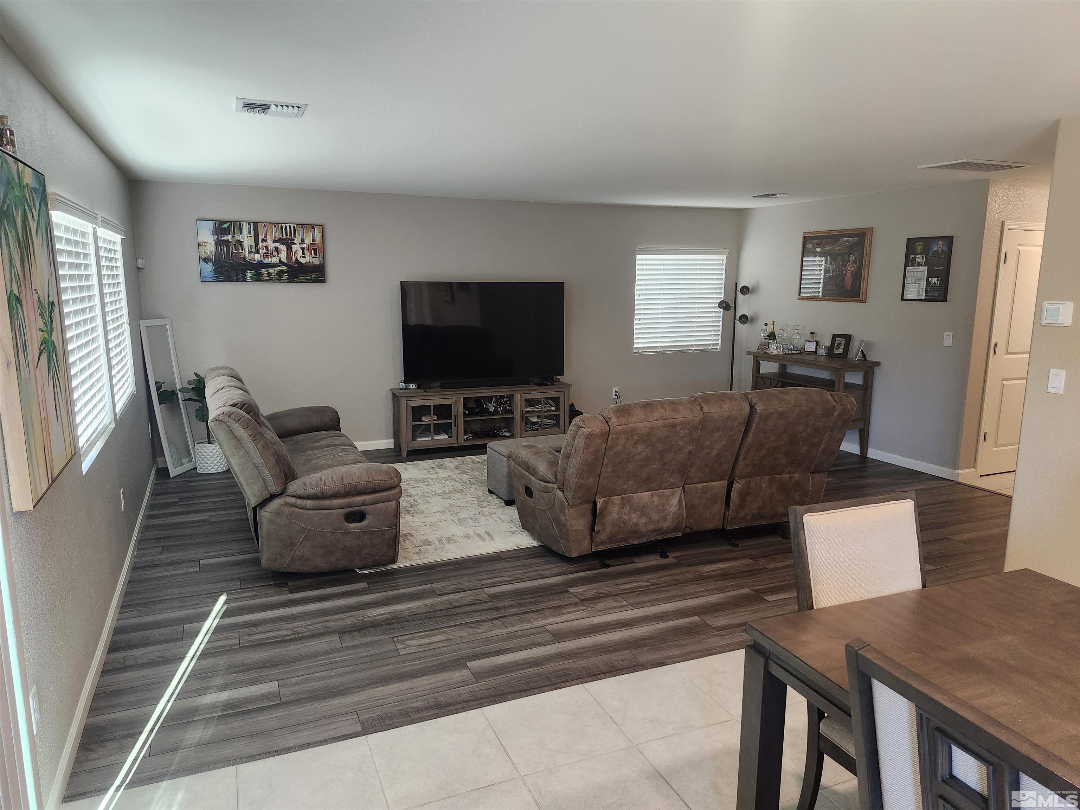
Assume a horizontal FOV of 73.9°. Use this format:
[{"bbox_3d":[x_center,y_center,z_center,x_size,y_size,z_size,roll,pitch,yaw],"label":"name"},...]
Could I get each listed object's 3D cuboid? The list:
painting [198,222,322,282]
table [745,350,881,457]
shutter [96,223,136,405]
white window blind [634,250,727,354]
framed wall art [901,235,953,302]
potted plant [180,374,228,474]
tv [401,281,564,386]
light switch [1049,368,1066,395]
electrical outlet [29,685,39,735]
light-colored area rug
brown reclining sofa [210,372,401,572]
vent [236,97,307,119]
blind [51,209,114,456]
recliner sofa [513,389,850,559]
[{"bbox_3d":[-2.435,-1.342,6.328,1.030,0.523,0.035,-4,11,-24],"label":"painting"},{"bbox_3d":[2.670,-0.030,7.122,0.493,0.900,1.217,-4,11,-23],"label":"table"},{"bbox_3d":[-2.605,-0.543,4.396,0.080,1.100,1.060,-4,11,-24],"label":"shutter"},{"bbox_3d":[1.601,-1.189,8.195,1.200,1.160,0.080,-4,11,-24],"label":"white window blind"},{"bbox_3d":[3.263,-1.147,6.070,0.025,0.551,0.460,-4,11,-23],"label":"framed wall art"},{"bbox_3d":[-2.838,0.140,6.190,0.450,0.880,0.400,-4,11,-24],"label":"potted plant"},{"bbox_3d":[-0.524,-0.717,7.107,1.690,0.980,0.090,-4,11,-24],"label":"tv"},{"bbox_3d":[2.455,-0.108,3.411,0.006,0.118,0.074,-4,11,-23],"label":"light switch"},{"bbox_3d":[-1.435,0.863,2.045,0.006,0.116,0.072,-4,11,-23],"label":"electrical outlet"},{"bbox_3d":[-0.100,0.654,5.679,3.050,0.012,2.349,-4,11,-23],"label":"light-colored area rug"},{"bbox_3d":[-1.668,0.306,4.817,0.966,0.970,2.143,-4,11,-23],"label":"brown reclining sofa"},{"bbox_3d":[-1.244,-1.370,3.324,0.300,0.025,0.300,-4,11,-24],"label":"vent"},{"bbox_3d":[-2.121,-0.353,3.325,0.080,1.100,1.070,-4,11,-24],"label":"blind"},{"bbox_3d":[0.960,0.351,4.782,2.130,0.970,0.970,-4,11,-24],"label":"recliner sofa"}]

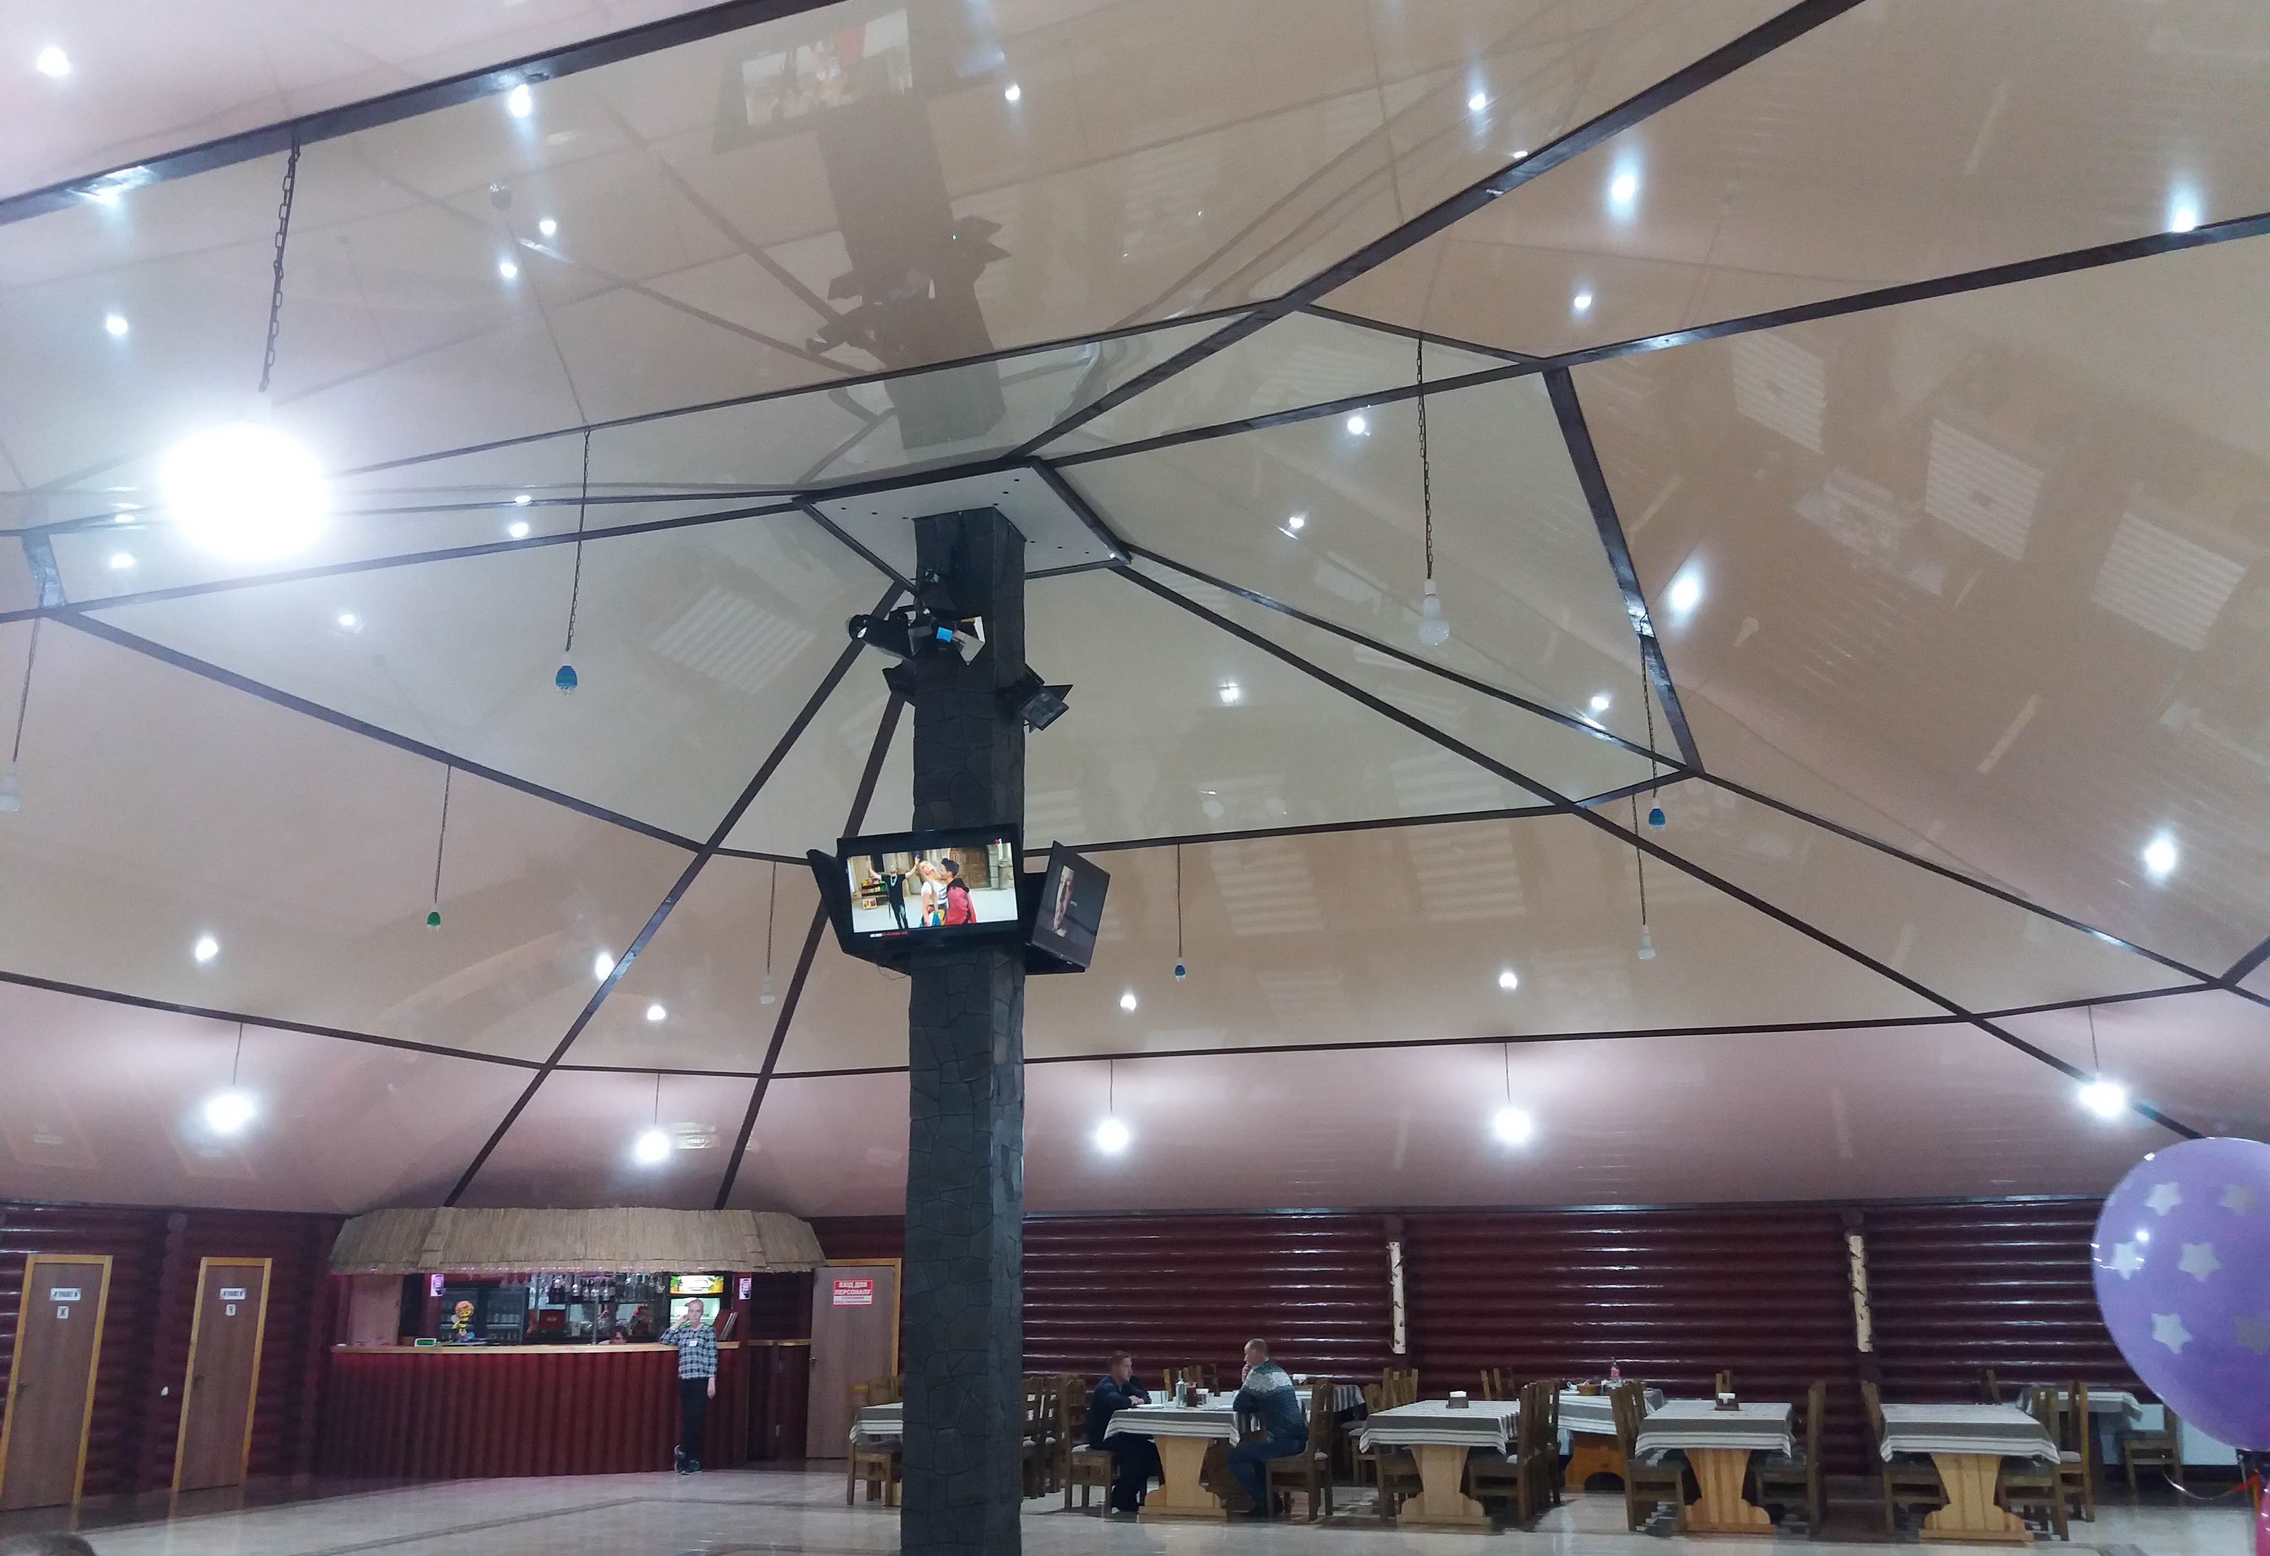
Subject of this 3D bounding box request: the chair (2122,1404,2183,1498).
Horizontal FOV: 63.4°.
[{"bbox_3d":[8.726,5.632,15.835,0.470,0.980,0.450,-6,-17,19],"label":"chair"}]

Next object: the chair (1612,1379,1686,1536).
[{"bbox_3d":[3.727,4.904,13.338,0.500,1.000,0.430,-6,-16,19],"label":"chair"}]

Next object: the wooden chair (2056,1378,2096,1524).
[{"bbox_3d":[6.980,5.112,14.000,0.480,1.000,0.450,-6,-17,19],"label":"wooden chair"}]

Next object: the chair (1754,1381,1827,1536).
[{"bbox_3d":[4.685,4.839,13.114,0.500,1.000,0.430,-6,-16,19],"label":"chair"}]

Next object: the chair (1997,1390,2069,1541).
[{"bbox_3d":[6.278,4.841,13.013,0.480,0.990,0.450,-6,-17,19],"label":"chair"}]

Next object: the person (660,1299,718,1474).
[{"bbox_3d":[-4.535,6.224,18.849,0.570,1.680,0.360,0,-16,-3],"label":"person"}]

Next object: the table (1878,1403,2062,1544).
[{"bbox_3d":[6.093,5.100,13.515,1.030,0.770,2.100,-6,-17,19],"label":"table"}]

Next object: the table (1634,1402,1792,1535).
[{"bbox_3d":[4.400,5.123,13.674,0.970,0.760,1.820,-6,-16,19],"label":"table"}]

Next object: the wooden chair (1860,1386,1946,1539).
[{"bbox_3d":[5.489,4.840,13.129,0.500,1.000,0.430,-6,-16,19],"label":"wooden chair"}]

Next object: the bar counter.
[{"bbox_3d":[-5.597,5.955,17.329,3.750,1.160,0.800,3,-16,-11],"label":"bar counter"}]

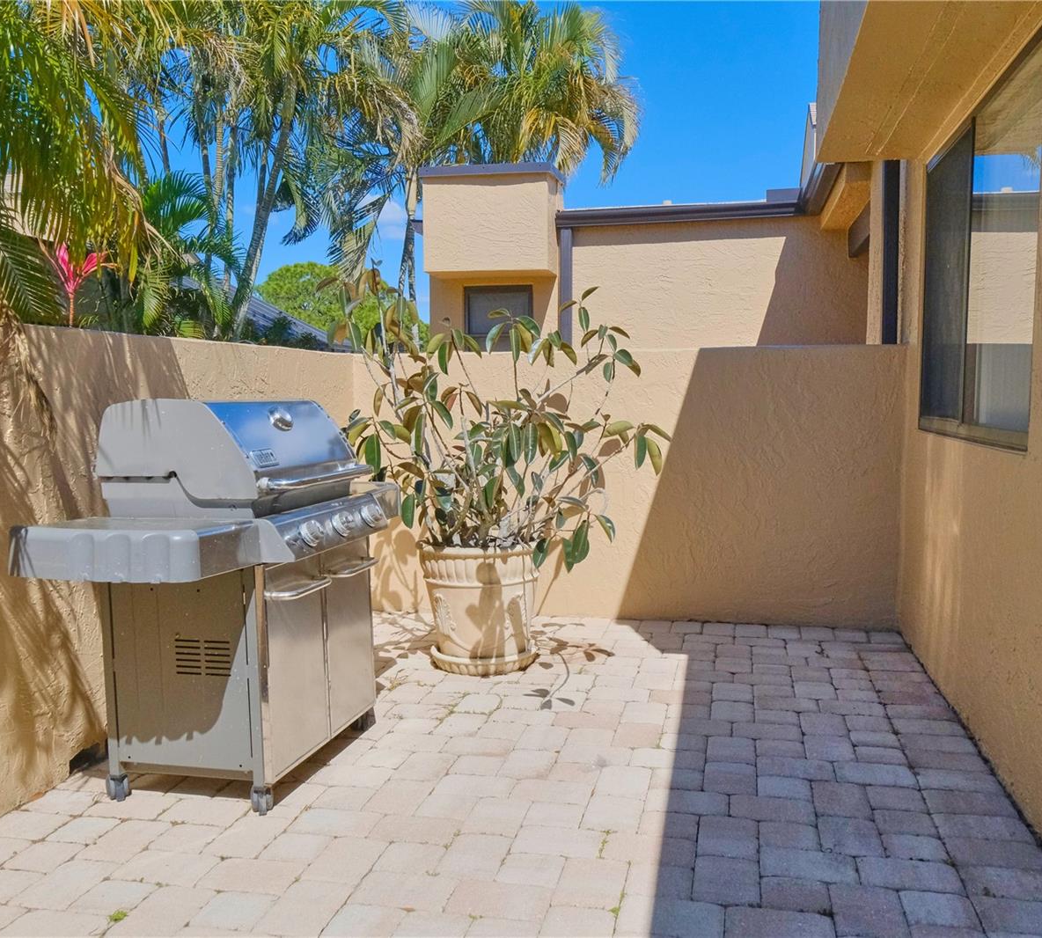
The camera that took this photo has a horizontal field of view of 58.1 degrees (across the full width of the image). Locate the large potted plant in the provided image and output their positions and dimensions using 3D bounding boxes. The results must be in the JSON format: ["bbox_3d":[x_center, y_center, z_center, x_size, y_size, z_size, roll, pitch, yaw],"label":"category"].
[{"bbox_3d":[-0.107,0.011,4.062,1.270,1.640,1.120,0,5,-2],"label":"large potted plant"}]

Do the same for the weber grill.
[{"bbox_3d":[-0.832,0.355,2.938,0.637,1.156,1.248,1,5,15],"label":"weber grill"}]

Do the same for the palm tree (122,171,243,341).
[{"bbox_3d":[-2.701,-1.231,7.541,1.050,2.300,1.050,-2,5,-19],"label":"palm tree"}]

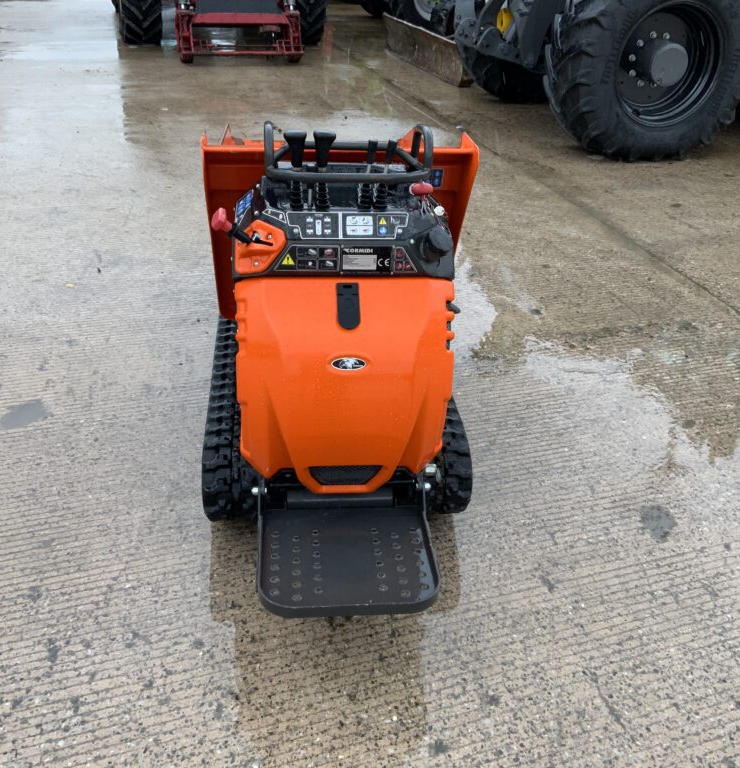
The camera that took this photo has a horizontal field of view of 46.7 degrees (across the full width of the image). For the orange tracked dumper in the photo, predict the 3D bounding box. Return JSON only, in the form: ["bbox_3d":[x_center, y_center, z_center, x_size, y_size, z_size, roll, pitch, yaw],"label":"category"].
[{"bbox_3d":[-0.094,-0.294,2.503,0.750,1.170,1.860,0,30,-6],"label":"orange tracked dumper"}]

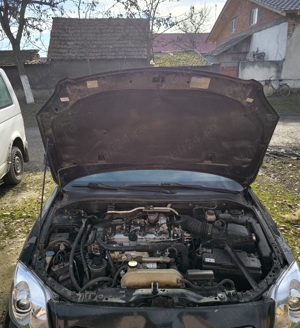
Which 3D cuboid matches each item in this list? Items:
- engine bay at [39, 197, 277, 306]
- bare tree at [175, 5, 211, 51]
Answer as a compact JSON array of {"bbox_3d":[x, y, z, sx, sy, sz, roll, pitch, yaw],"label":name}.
[{"bbox_3d":[0.030,0.522,1.508,1.150,0.420,0.720,0,17,-1],"label":"engine bay"},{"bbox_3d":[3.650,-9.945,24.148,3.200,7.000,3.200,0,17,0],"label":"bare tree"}]

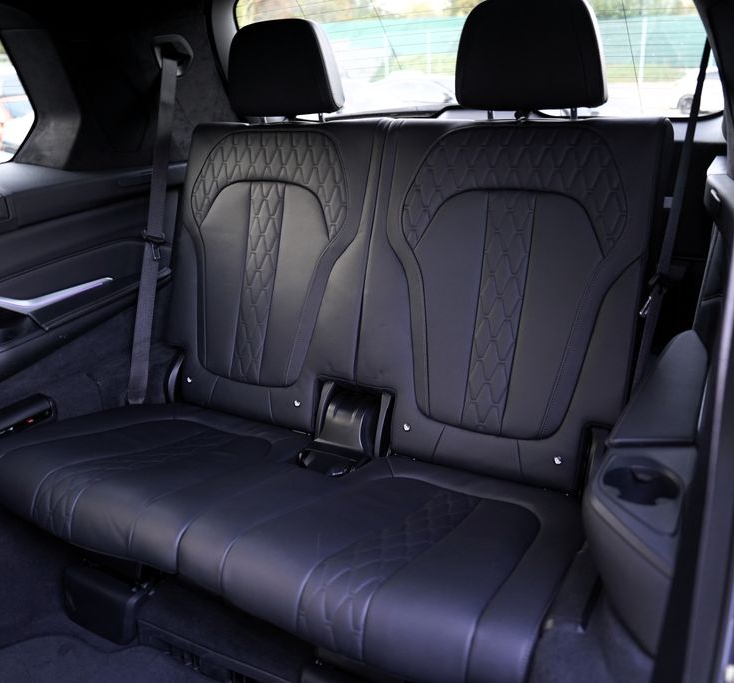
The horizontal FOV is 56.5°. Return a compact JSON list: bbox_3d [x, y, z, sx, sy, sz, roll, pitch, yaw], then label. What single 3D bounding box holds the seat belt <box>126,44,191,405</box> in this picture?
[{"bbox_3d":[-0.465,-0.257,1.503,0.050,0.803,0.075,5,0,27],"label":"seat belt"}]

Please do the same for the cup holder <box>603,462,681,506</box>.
[{"bbox_3d":[0.324,0.193,0.810,0.086,0.060,0.086,9,23,27],"label":"cup holder"}]

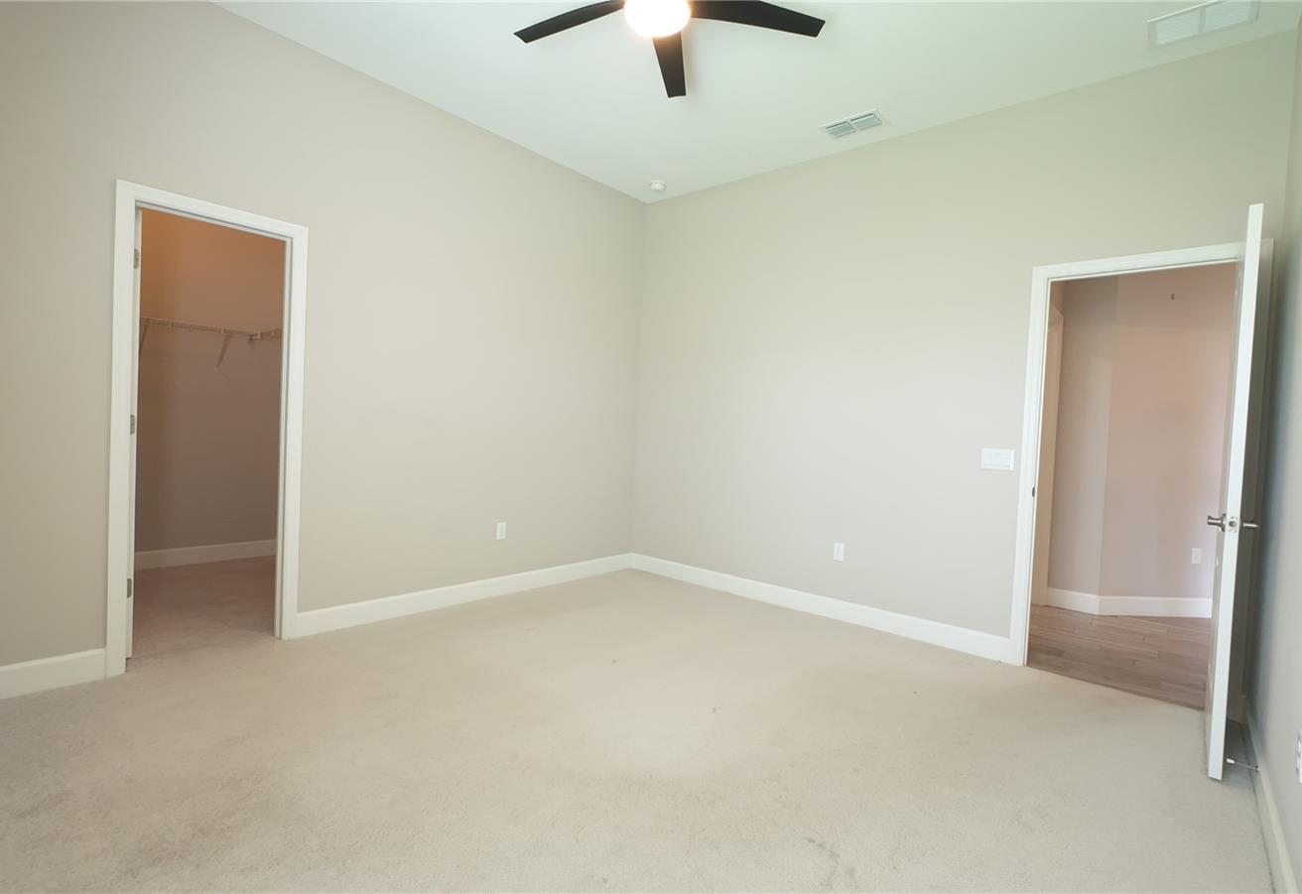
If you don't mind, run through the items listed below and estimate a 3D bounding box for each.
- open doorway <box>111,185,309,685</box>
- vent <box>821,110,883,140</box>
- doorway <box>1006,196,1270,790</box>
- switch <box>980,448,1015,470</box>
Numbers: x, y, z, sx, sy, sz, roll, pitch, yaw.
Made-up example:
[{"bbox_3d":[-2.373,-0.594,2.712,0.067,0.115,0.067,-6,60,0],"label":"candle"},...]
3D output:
[{"bbox_3d":[-2.123,-0.066,2.468,0.700,2.165,0.150,1,2,-44],"label":"open doorway"},{"bbox_3d":[1.232,-1.946,3.080,0.340,0.020,0.195,4,2,35],"label":"vent"},{"bbox_3d":[2.193,0.132,2.260,0.865,2.175,0.850,4,2,35],"label":"doorway"},{"bbox_3d":[1.944,0.072,2.834,0.153,0.115,0.015,4,2,35],"label":"switch"}]

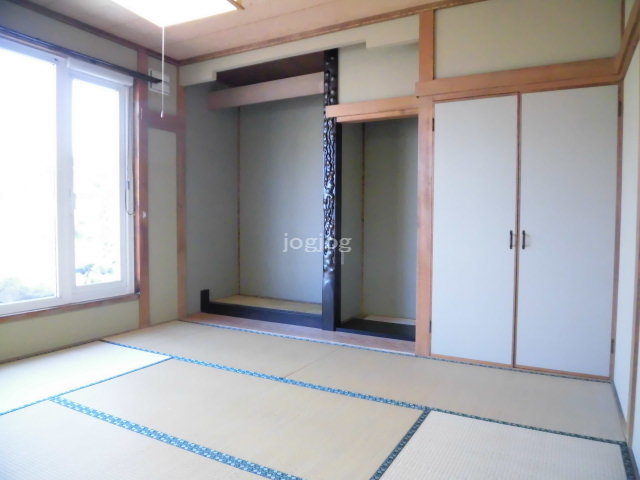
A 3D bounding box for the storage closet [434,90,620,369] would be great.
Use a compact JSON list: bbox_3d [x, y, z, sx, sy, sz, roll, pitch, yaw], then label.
[{"bbox_3d":[1.373,-0.058,3.069,1.081,1.767,0.420,1,2,28],"label":"storage closet"}]

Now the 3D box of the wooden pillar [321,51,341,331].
[{"bbox_3d":[0.118,-0.426,4.005,0.135,2.480,0.120,1,2,28],"label":"wooden pillar"}]

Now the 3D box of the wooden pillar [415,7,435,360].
[{"bbox_3d":[0.768,-0.390,3.186,0.101,2.448,0.100,1,2,28],"label":"wooden pillar"}]

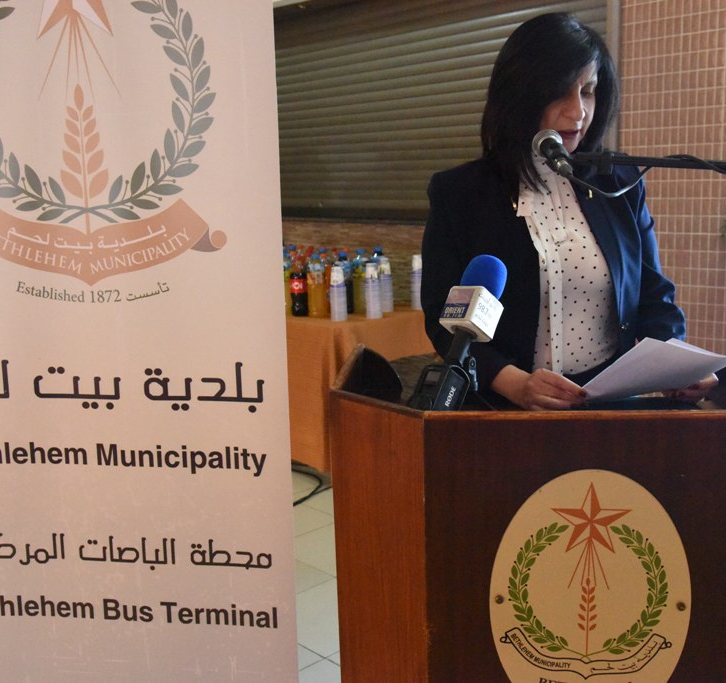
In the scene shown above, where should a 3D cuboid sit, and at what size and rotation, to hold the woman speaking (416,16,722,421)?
[{"bbox_3d":[0.349,0.280,1.805,0.490,1.710,0.420,-2,11,-2],"label":"woman speaking"}]

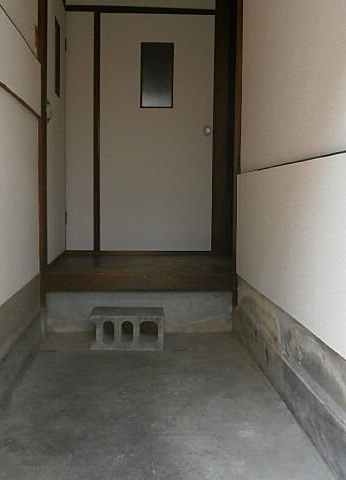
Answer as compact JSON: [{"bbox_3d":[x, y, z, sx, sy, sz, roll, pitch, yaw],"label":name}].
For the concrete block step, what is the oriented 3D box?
[{"bbox_3d":[-0.246,0.490,2.656,0.390,0.190,0.190,1,5,-2],"label":"concrete block step"}]

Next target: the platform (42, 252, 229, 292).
[{"bbox_3d":[-0.218,0.219,3.365,1.140,0.112,0.960,1,5,-2],"label":"platform"}]

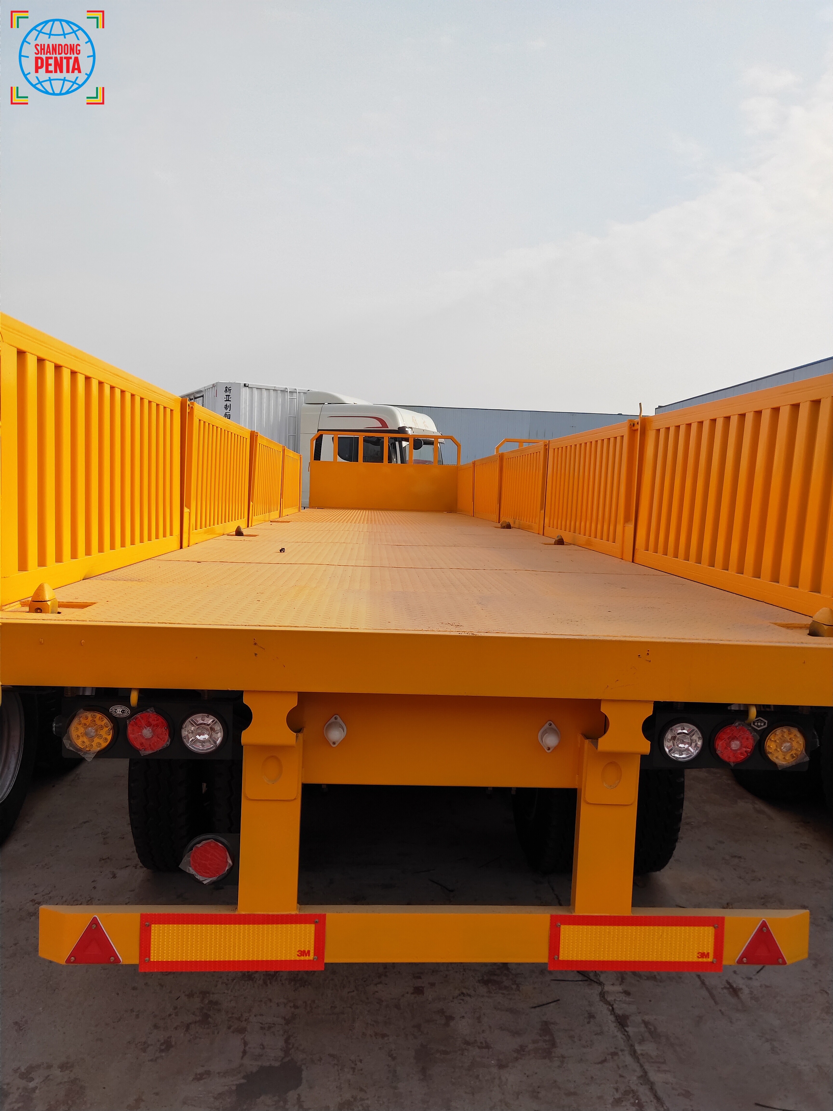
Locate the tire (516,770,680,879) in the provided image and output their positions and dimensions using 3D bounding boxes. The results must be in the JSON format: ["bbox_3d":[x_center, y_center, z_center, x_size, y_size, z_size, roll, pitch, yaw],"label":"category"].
[{"bbox_3d":[0.825,1.006,3.636,0.600,1.020,1.000,2,6,-4],"label":"tire"}]

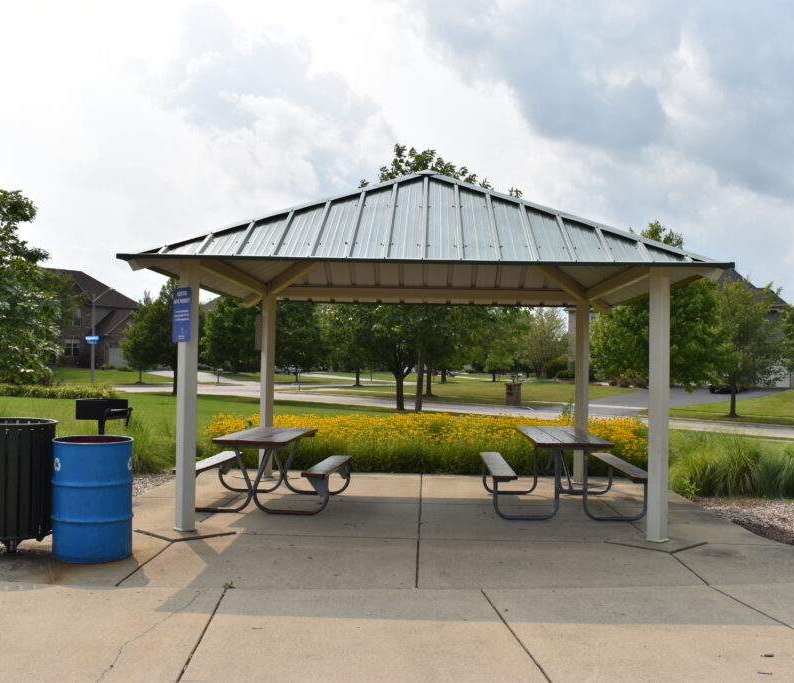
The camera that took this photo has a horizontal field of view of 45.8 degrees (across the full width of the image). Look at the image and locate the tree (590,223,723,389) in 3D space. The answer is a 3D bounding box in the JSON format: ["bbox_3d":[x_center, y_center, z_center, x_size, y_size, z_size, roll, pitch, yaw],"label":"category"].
[{"bbox_3d":[6.779,-0.374,24.523,3.700,5.491,3.700,1,-2,0],"label":"tree"}]

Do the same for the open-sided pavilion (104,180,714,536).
[{"bbox_3d":[0.287,-0.063,10.058,4.980,3.559,4.980,1,-2,2],"label":"open-sided pavilion"}]

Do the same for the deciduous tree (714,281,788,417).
[{"bbox_3d":[13.741,0.271,37.013,3.600,5.364,3.600,1,-2,0],"label":"deciduous tree"}]

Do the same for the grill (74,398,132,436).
[{"bbox_3d":[-3.231,1.149,10.270,0.450,1.027,0.520,0,-2,18],"label":"grill"}]

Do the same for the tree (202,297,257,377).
[{"bbox_3d":[-15.779,-0.508,90.043,5.900,7.628,5.900,1,-2,0],"label":"tree"}]

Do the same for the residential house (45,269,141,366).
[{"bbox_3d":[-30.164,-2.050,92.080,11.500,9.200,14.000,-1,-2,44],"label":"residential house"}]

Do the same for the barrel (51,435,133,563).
[{"bbox_3d":[-2.254,1.150,6.969,0.590,0.870,0.590,1,-2,0],"label":"barrel"}]

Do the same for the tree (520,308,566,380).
[{"bbox_3d":[12.871,0.130,83.035,4.800,6.105,4.800,1,-2,0],"label":"tree"}]

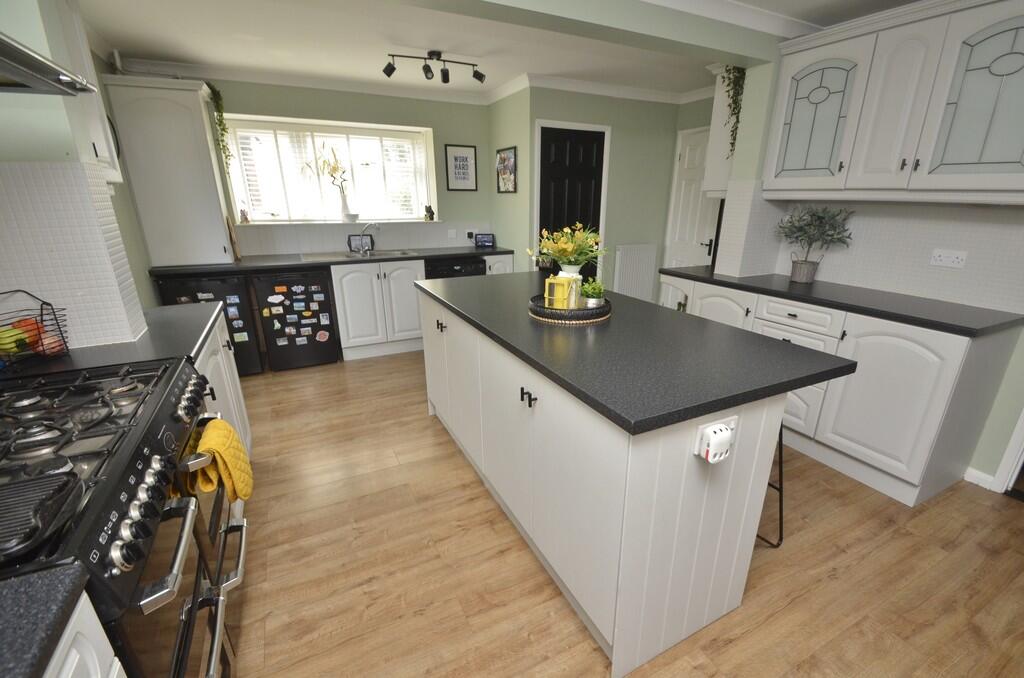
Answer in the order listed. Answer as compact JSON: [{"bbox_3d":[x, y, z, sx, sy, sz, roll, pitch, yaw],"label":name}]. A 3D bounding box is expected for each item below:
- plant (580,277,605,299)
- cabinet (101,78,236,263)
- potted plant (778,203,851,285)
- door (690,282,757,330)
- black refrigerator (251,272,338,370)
[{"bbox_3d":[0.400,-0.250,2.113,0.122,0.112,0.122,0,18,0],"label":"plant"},{"bbox_3d":[-2.673,-1.289,3.421,0.558,1.343,0.345,-9,20,-25],"label":"cabinet"},{"bbox_3d":[1.881,-0.591,2.706,0.274,0.470,0.365,-9,20,-25],"label":"potted plant"},{"bbox_3d":[1.427,0.013,2.954,0.025,0.744,0.480,-9,20,-25],"label":"door"},{"bbox_3d":[-1.918,-0.215,3.837,0.550,0.840,0.570,-9,20,-24],"label":"black refrigerator"}]

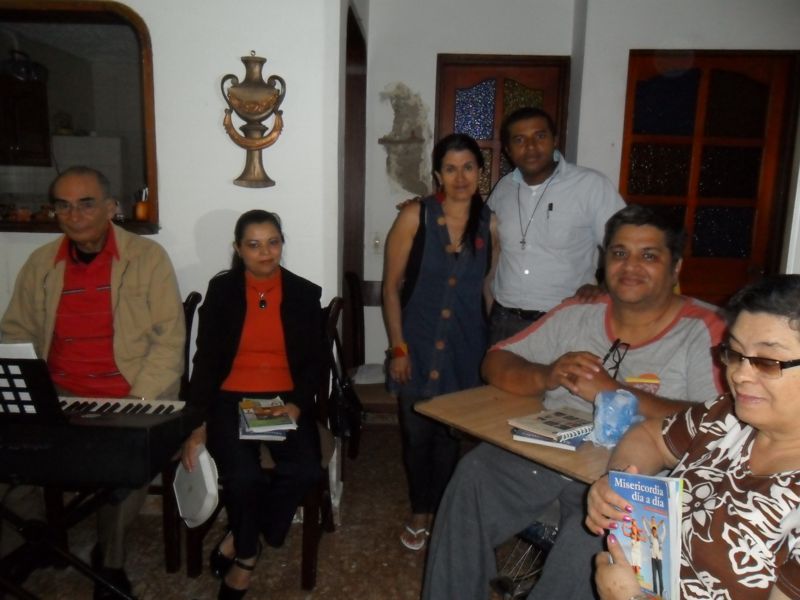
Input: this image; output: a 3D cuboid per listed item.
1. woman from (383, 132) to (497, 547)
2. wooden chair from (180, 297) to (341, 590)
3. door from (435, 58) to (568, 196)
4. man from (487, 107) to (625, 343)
[{"bbox_3d":[0.155,0.176,2.468,0.440,1.620,0.300,1,9,-2],"label":"woman"},{"bbox_3d":[-0.494,0.498,2.375,0.460,0.980,0.500,2,9,6],"label":"wooden chair"},{"bbox_3d":[0.563,-0.289,3.699,0.770,2.170,0.100,2,9,2],"label":"door"},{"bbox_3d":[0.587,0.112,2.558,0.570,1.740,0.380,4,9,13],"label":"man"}]

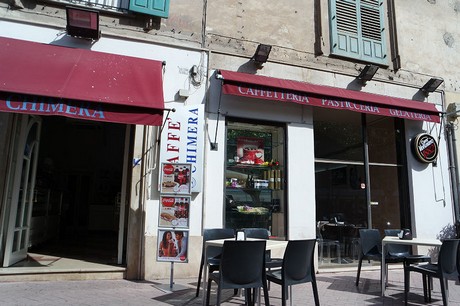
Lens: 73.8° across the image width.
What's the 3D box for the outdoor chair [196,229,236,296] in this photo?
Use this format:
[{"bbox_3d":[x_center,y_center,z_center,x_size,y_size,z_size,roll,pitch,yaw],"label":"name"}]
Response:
[{"bbox_3d":[-0.097,1.403,3.833,0.480,0.830,0.520,3,-9,-15],"label":"outdoor chair"}]

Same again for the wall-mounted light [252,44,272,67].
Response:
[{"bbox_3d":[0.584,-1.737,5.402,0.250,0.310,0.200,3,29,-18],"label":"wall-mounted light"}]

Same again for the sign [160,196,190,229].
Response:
[{"bbox_3d":[-0.807,0.870,4.496,0.450,0.450,0.030,1,-9,0],"label":"sign"}]

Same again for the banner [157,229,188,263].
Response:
[{"bbox_3d":[-0.816,1.340,4.420,0.455,0.455,0.030,1,-9,0],"label":"banner"}]

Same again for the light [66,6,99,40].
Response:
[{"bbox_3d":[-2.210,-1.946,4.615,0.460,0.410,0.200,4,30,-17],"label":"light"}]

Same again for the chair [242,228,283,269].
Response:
[{"bbox_3d":[0.456,1.478,4.114,0.460,0.840,0.530,5,-10,-20],"label":"chair"}]

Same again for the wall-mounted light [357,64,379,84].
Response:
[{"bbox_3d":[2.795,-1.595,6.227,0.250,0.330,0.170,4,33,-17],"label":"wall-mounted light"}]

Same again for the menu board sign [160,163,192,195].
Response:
[{"bbox_3d":[-0.780,0.385,4.453,0.436,0.445,0.030,1,-8,0],"label":"menu board sign"}]

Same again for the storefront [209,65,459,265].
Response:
[{"bbox_3d":[2.214,0.418,5.726,5.450,3.420,0.600,3,-9,-18],"label":"storefront"}]

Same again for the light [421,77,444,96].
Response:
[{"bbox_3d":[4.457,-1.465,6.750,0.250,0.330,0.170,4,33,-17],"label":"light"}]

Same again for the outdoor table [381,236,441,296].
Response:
[{"bbox_3d":[2.544,1.580,4.244,0.700,0.730,0.700,-4,-10,31],"label":"outdoor table"}]

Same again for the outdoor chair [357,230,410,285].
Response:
[{"bbox_3d":[2.248,1.565,4.479,0.470,0.820,0.520,4,-9,-23],"label":"outdoor chair"}]

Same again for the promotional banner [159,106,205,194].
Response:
[{"bbox_3d":[-0.758,-0.087,4.845,0.658,1.401,0.100,3,-9,-18],"label":"promotional banner"}]

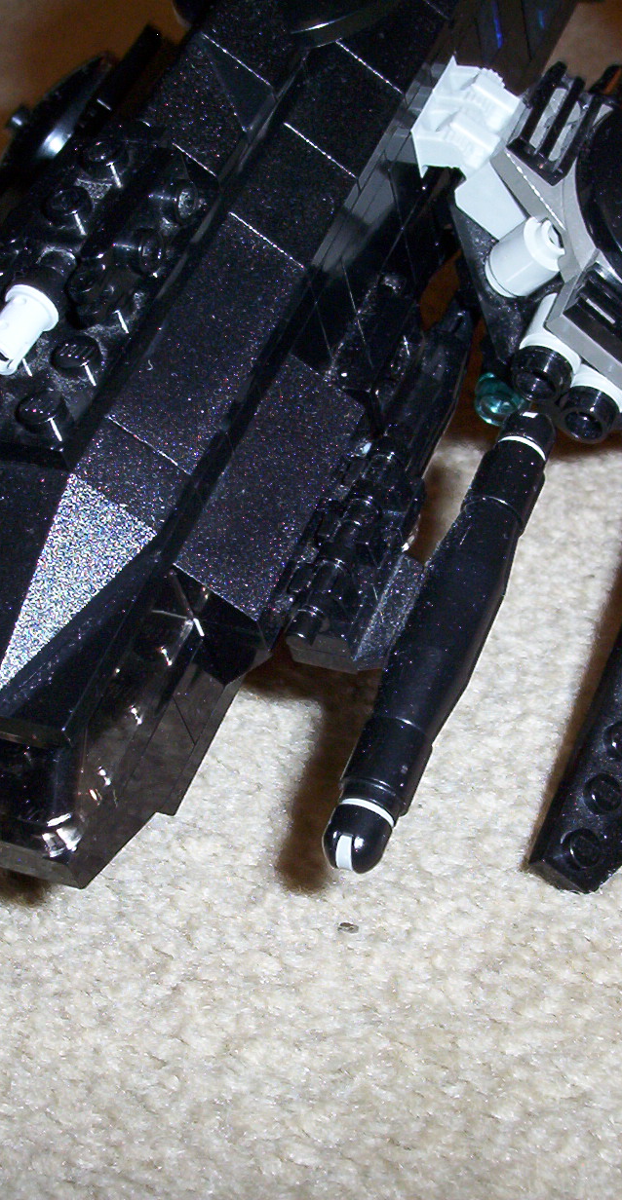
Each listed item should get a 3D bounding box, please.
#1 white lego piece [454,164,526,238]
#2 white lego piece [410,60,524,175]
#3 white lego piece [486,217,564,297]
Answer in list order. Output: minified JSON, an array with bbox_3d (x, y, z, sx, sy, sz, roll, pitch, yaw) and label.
[{"bbox_3d":[0.027,-0.053,0.232,0.010,0.013,0.008,-31,27,55],"label":"white lego piece"},{"bbox_3d":[0.022,-0.064,0.235,0.012,0.009,0.016,12,56,23],"label":"white lego piece"},{"bbox_3d":[0.028,-0.044,0.229,0.011,0.008,0.008,-31,27,55],"label":"white lego piece"}]

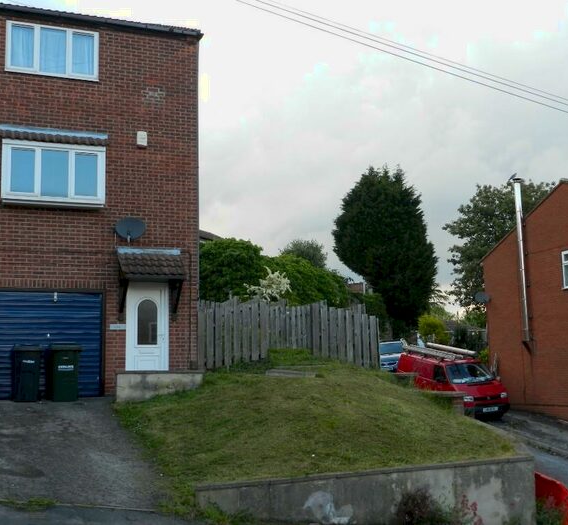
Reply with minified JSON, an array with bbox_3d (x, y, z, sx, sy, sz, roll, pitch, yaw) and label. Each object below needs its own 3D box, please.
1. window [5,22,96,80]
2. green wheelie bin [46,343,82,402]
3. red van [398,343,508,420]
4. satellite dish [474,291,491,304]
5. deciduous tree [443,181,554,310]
[{"bbox_3d":[-4.539,-4.143,15.133,1.750,1.030,0.100,2,-9,-21],"label":"window"},{"bbox_3d":[-3.944,1.978,13.819,0.580,1.070,0.720,3,-9,-26],"label":"green wheelie bin"},{"bbox_3d":[5.809,4.117,26.814,1.880,2.120,4.750,-1,-3,-18],"label":"red van"},{"bbox_3d":[7.104,1.260,27.500,0.580,0.520,0.360,0,-8,-10],"label":"satellite dish"},{"bbox_3d":[12.162,0.492,42.000,6.800,9.800,6.800,-4,-9,15],"label":"deciduous tree"}]

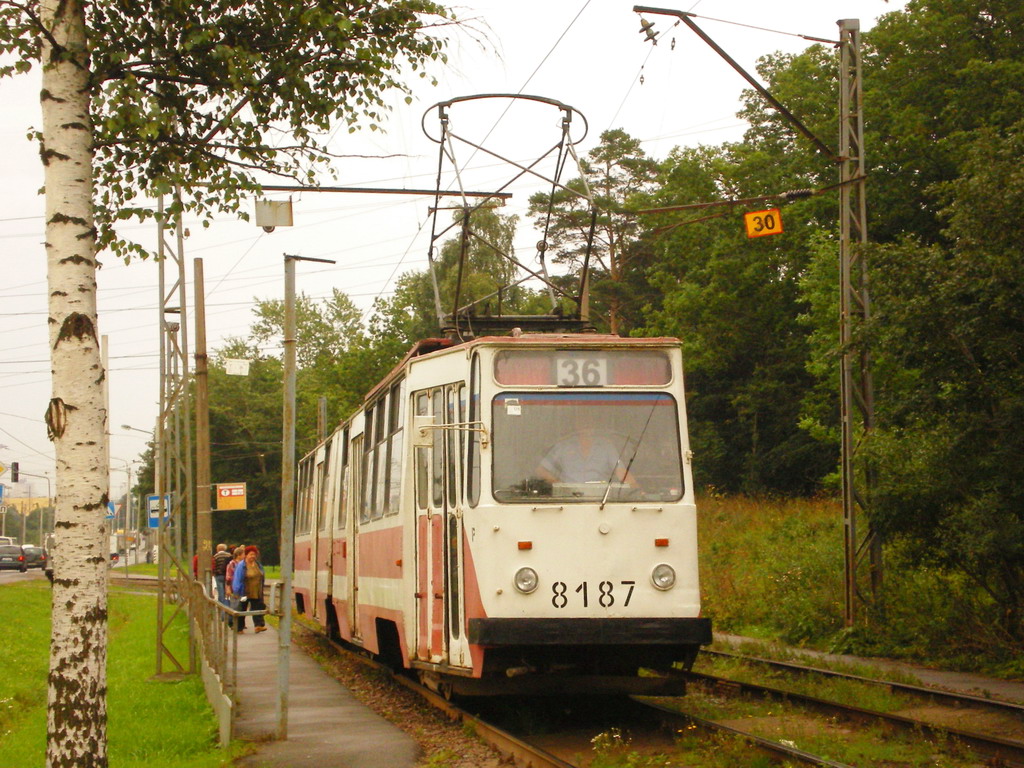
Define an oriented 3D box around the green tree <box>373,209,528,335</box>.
[{"bbox_3d":[-2.808,0.334,84.152,7.230,17.204,7.230,1,-6,-2],"label":"green tree"}]

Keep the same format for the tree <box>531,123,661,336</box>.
[{"bbox_3d":[3.239,-1.509,74.114,5.398,17.965,5.398,0,-6,3],"label":"tree"}]

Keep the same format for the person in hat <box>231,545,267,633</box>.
[{"bbox_3d":[-4.851,3.759,33.879,0.580,1.611,0.400,3,-6,-27],"label":"person in hat"}]

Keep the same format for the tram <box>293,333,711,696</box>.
[{"bbox_3d":[-1.256,2.130,25.008,2.500,3.120,22.400,1,-6,-10],"label":"tram"}]

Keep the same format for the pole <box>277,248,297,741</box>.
[{"bbox_3d":[-1.671,0.821,13.644,0.090,3.581,0.090,1,-6,-10],"label":"pole"}]

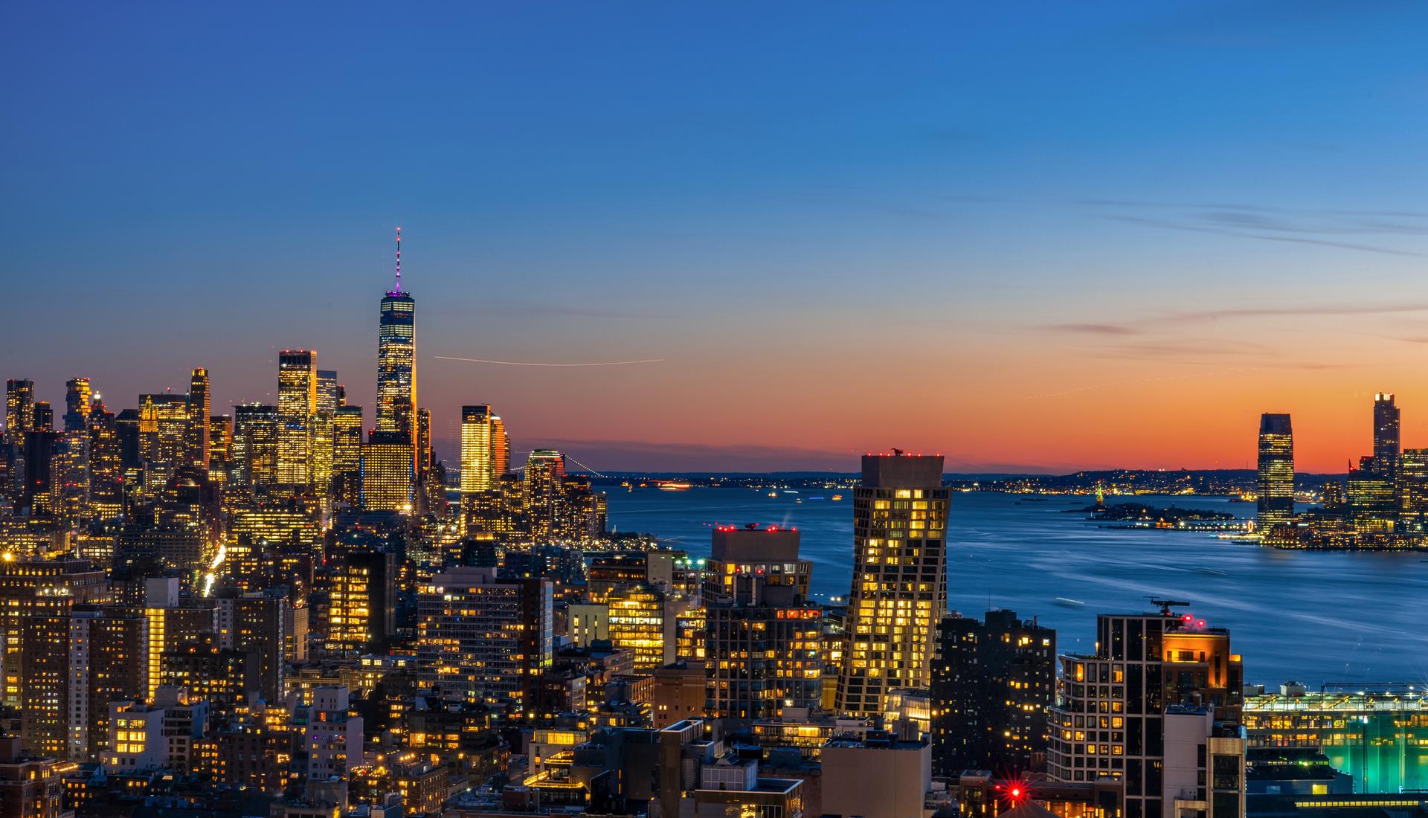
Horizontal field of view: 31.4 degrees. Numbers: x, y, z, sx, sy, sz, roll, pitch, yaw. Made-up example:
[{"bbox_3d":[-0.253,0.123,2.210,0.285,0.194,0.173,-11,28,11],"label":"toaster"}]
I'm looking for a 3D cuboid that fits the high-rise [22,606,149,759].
[{"bbox_3d":[-236.320,109.790,954.260,42.000,68.000,18.000,0,-1,11],"label":"high-rise"}]

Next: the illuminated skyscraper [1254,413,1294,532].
[{"bbox_3d":[1119.130,128.170,5059.660,58.000,238.000,58.000,0,-1,-5],"label":"illuminated skyscraper"}]

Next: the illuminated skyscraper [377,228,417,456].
[{"bbox_3d":[-560.320,-50.290,4497.210,62.000,541.000,62.000,0,-1,10],"label":"illuminated skyscraper"}]

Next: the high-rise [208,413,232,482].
[{"bbox_3d":[-954.230,117.830,4889.540,44.000,212.000,38.000,0,-1,11],"label":"high-rise"}]

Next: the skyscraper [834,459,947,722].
[{"bbox_3d":[70.250,81.400,995.930,42.000,124.000,38.000,0,-1,12],"label":"skyscraper"}]

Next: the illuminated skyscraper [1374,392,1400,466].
[{"bbox_3d":[1270.900,104.520,4793.300,40.000,271.000,40.000,0,-1,0],"label":"illuminated skyscraper"}]

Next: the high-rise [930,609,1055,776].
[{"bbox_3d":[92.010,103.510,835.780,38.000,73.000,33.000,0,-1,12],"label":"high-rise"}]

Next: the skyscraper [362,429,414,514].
[{"bbox_3d":[-470.880,119.410,3664.040,74.000,174.380,50.000,0,-1,-7],"label":"skyscraper"}]

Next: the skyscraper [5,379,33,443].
[{"bbox_3d":[-1203.010,76.780,4402.980,33.000,262.000,33.000,0,-2,35],"label":"skyscraper"}]

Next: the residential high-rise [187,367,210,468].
[{"bbox_3d":[-876.210,68.790,4326.680,25.000,280.000,28.000,0,-1,11],"label":"residential high-rise"}]

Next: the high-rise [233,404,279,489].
[{"bbox_3d":[-862.380,107.790,4791.840,73.000,227.000,48.000,0,-1,10],"label":"high-rise"}]

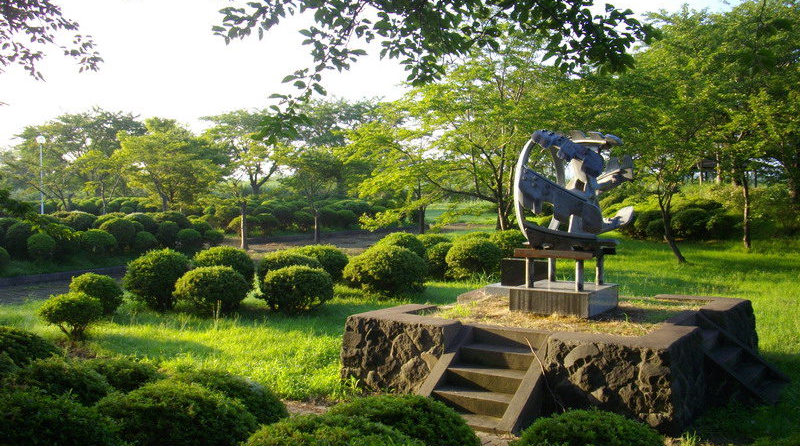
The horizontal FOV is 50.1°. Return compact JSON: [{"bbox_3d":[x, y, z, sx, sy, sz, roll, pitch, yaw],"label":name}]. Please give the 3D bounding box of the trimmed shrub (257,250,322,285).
[{"bbox_3d":[-2.187,1.034,17.000,1.332,1.014,1.332,0,2,-7],"label":"trimmed shrub"}]

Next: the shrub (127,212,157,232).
[{"bbox_3d":[-8.919,0.122,29.521,1.104,0.970,1.104,-1,3,-17],"label":"shrub"}]

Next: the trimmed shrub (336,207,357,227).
[{"bbox_3d":[-2.590,-0.237,41.588,0.948,0.889,0.948,0,2,-4],"label":"trimmed shrub"}]

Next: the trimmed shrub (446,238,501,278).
[{"bbox_3d":[1.736,0.859,20.200,1.390,1.070,1.350,0,3,5],"label":"trimmed shrub"}]

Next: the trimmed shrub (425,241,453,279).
[{"bbox_3d":[1.046,0.934,21.300,0.872,0.947,0.872,0,2,3],"label":"trimmed shrub"}]

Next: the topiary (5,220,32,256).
[{"bbox_3d":[-10.296,0.461,23.200,0.868,1.004,0.868,-1,2,-24],"label":"topiary"}]

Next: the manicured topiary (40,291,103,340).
[{"bbox_3d":[-4.549,1.289,11.816,0.883,0.673,0.883,-1,3,-21],"label":"manicured topiary"}]

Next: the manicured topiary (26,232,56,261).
[{"bbox_3d":[-9.223,0.617,22.000,0.772,0.798,0.772,-1,2,-23],"label":"manicured topiary"}]

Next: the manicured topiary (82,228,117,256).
[{"bbox_3d":[-8.603,0.556,24.400,1.084,0.799,1.084,0,2,-19],"label":"manicured topiary"}]

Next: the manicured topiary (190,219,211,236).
[{"bbox_3d":[-6.642,0.270,28.517,0.717,0.773,0.717,0,3,-13],"label":"manicured topiary"}]

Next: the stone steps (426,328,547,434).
[{"bbox_3d":[0.859,1.586,8.775,1.150,0.790,1.150,2,4,34],"label":"stone steps"}]

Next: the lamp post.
[{"bbox_3d":[-15.731,-1.762,37.588,0.400,4.111,0.400,-1,3,-23],"label":"lamp post"}]

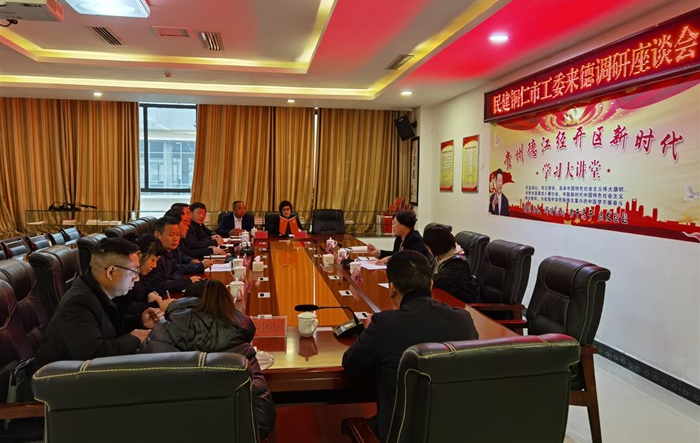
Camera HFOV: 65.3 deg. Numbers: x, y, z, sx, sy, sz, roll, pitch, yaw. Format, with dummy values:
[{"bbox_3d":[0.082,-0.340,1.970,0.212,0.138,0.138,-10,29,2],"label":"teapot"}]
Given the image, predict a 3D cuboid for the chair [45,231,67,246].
[{"bbox_3d":[-3.285,0.634,6.577,0.600,0.930,0.540,0,4,-9],"label":"chair"}]

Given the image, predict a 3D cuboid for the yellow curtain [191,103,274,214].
[{"bbox_3d":[-2.140,-0.910,10.049,1.420,2.400,0.160,0,5,-9],"label":"yellow curtain"}]

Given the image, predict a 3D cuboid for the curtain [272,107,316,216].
[{"bbox_3d":[-1.034,-0.915,10.225,0.820,2.400,0.160,0,5,-9],"label":"curtain"}]

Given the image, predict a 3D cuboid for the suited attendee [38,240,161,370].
[{"bbox_3d":[-1.162,0.753,2.438,0.760,1.340,0.540,0,4,-11],"label":"suited attendee"}]

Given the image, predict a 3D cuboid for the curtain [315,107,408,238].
[{"bbox_3d":[0.291,-0.915,10.896,1.926,2.590,0.180,0,4,-9],"label":"curtain"}]

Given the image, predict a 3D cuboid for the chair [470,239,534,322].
[{"bbox_3d":[1.067,0.711,4.514,0.680,1.090,0.630,-1,5,-13],"label":"chair"}]

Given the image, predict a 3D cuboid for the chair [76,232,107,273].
[{"bbox_3d":[-1.962,0.656,4.900,0.680,1.090,0.630,0,5,-9],"label":"chair"}]

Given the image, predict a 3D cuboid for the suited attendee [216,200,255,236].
[{"bbox_3d":[-1.825,0.318,8.718,0.560,1.290,0.750,-1,4,-17],"label":"suited attendee"}]

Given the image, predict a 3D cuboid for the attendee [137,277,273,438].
[{"bbox_3d":[-0.573,0.864,2.176,0.540,1.170,0.800,0,4,-9],"label":"attendee"}]

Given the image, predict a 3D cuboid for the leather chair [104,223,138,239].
[{"bbox_3d":[-2.227,0.605,5.983,0.700,1.100,0.640,0,4,-9],"label":"leather chair"}]

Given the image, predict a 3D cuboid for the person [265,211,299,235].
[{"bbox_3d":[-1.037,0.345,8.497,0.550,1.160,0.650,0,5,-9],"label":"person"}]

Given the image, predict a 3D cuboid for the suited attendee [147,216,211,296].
[{"bbox_3d":[-1.524,0.606,4.377,0.720,1.280,0.520,0,5,-5],"label":"suited attendee"}]

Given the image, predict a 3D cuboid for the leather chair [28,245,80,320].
[{"bbox_3d":[-1.923,0.740,4.153,0.700,1.100,0.640,0,4,-9],"label":"leather chair"}]

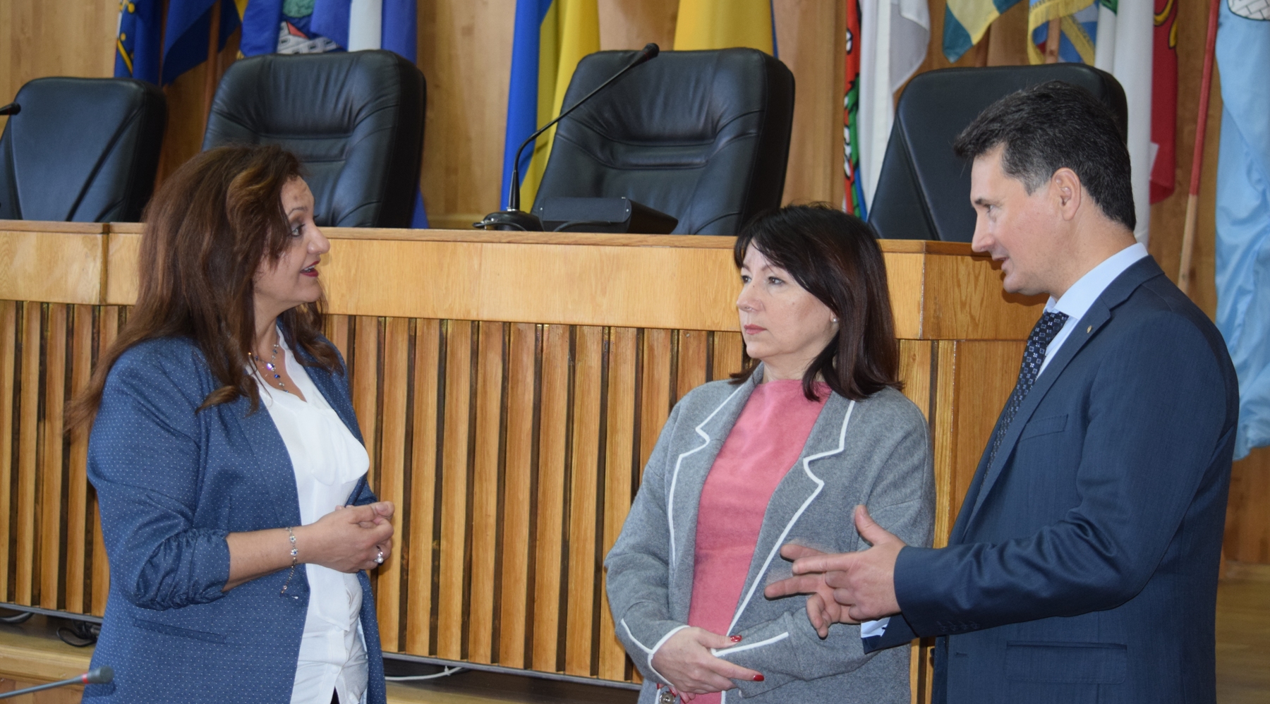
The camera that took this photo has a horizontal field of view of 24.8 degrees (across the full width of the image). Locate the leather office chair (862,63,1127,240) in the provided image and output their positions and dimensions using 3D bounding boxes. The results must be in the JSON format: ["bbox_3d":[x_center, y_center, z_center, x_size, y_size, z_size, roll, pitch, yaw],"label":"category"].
[{"bbox_3d":[0.590,0.012,5.588,0.640,1.177,0.700,3,1,36],"label":"leather office chair"}]

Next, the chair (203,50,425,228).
[{"bbox_3d":[-0.848,-0.067,6.213,0.640,1.205,0.700,3,1,32],"label":"chair"}]

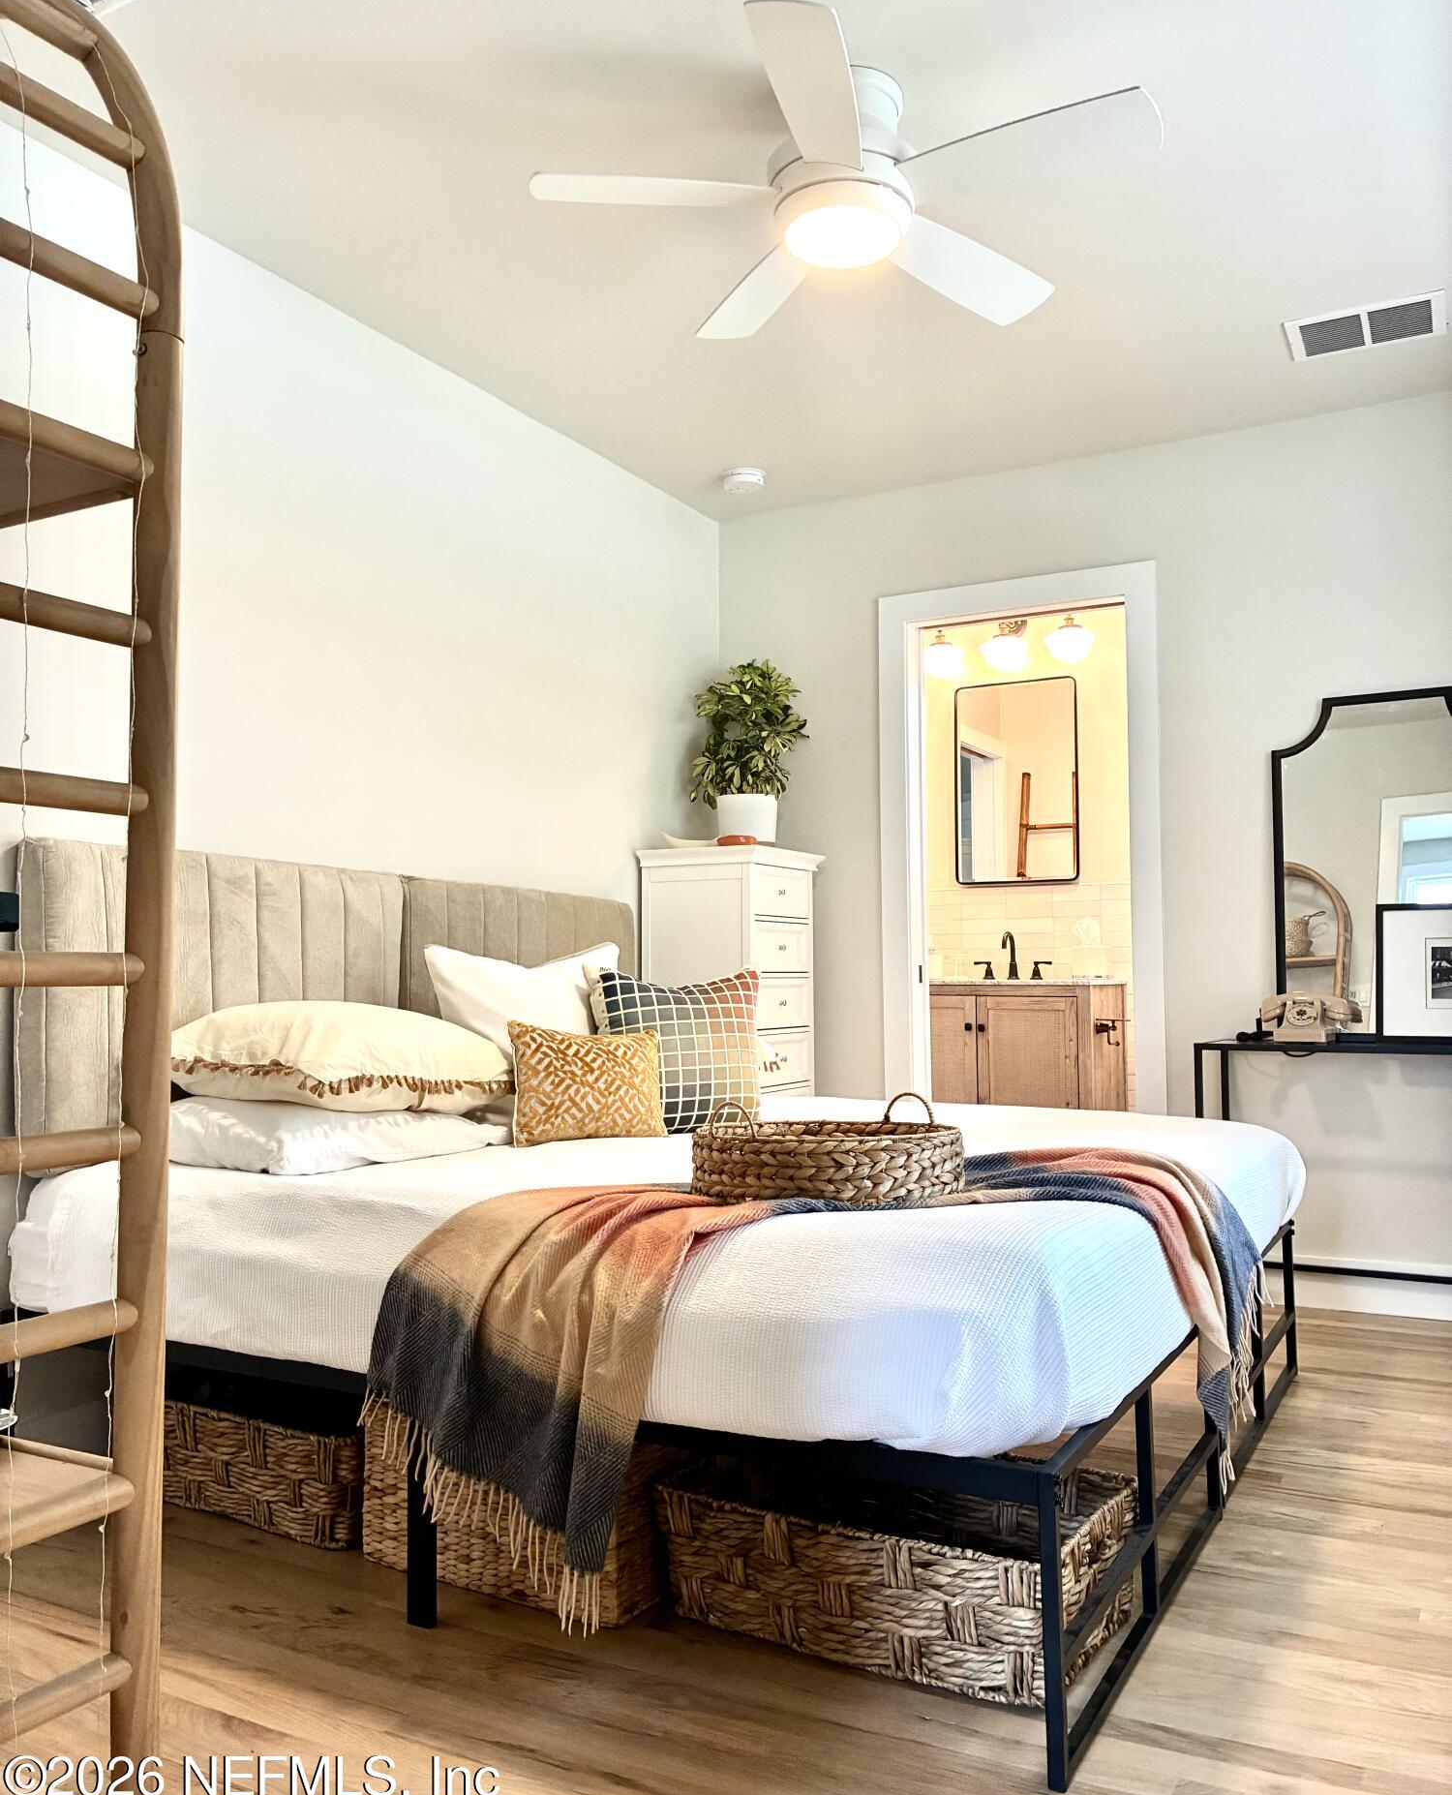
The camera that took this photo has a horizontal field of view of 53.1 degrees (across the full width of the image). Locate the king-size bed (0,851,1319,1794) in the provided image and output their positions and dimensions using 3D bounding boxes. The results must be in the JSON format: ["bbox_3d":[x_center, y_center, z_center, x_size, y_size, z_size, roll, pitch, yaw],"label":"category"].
[{"bbox_3d":[0.020,0.494,2.986,1.914,1.182,2.006,-2,-4,29],"label":"king-size bed"}]

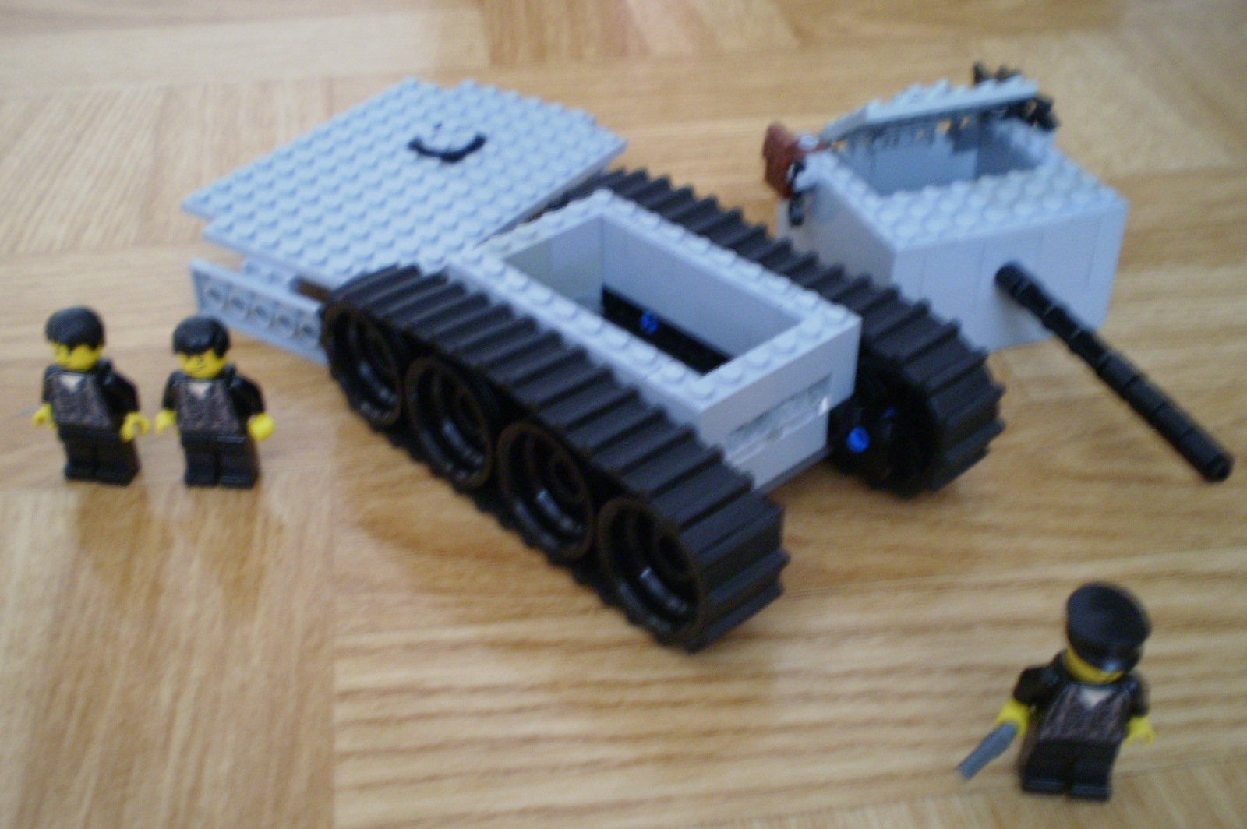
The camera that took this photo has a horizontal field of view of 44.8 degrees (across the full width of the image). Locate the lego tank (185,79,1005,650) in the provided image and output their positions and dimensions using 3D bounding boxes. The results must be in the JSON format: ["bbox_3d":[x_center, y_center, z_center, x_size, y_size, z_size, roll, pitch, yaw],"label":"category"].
[{"bbox_3d":[-0.015,-0.037,0.379,0.121,0.048,0.222,-29,45,-34],"label":"lego tank"}]

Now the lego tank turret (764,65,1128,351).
[{"bbox_3d":[0.080,-0.054,0.390,0.072,0.055,0.066,-12,37,-16],"label":"lego tank turret"}]

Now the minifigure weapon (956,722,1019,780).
[{"bbox_3d":[0.064,0.059,0.264,0.016,0.006,0.004,-40,48,-14],"label":"minifigure weapon"}]

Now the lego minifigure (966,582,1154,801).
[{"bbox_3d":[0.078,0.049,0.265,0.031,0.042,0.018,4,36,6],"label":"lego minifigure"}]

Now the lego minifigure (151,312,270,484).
[{"bbox_3d":[-0.091,-0.003,0.339,0.027,0.041,0.015,3,36,4],"label":"lego minifigure"}]

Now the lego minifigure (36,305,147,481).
[{"bbox_3d":[-0.119,-0.004,0.340,0.027,0.041,0.015,5,36,7],"label":"lego minifigure"}]

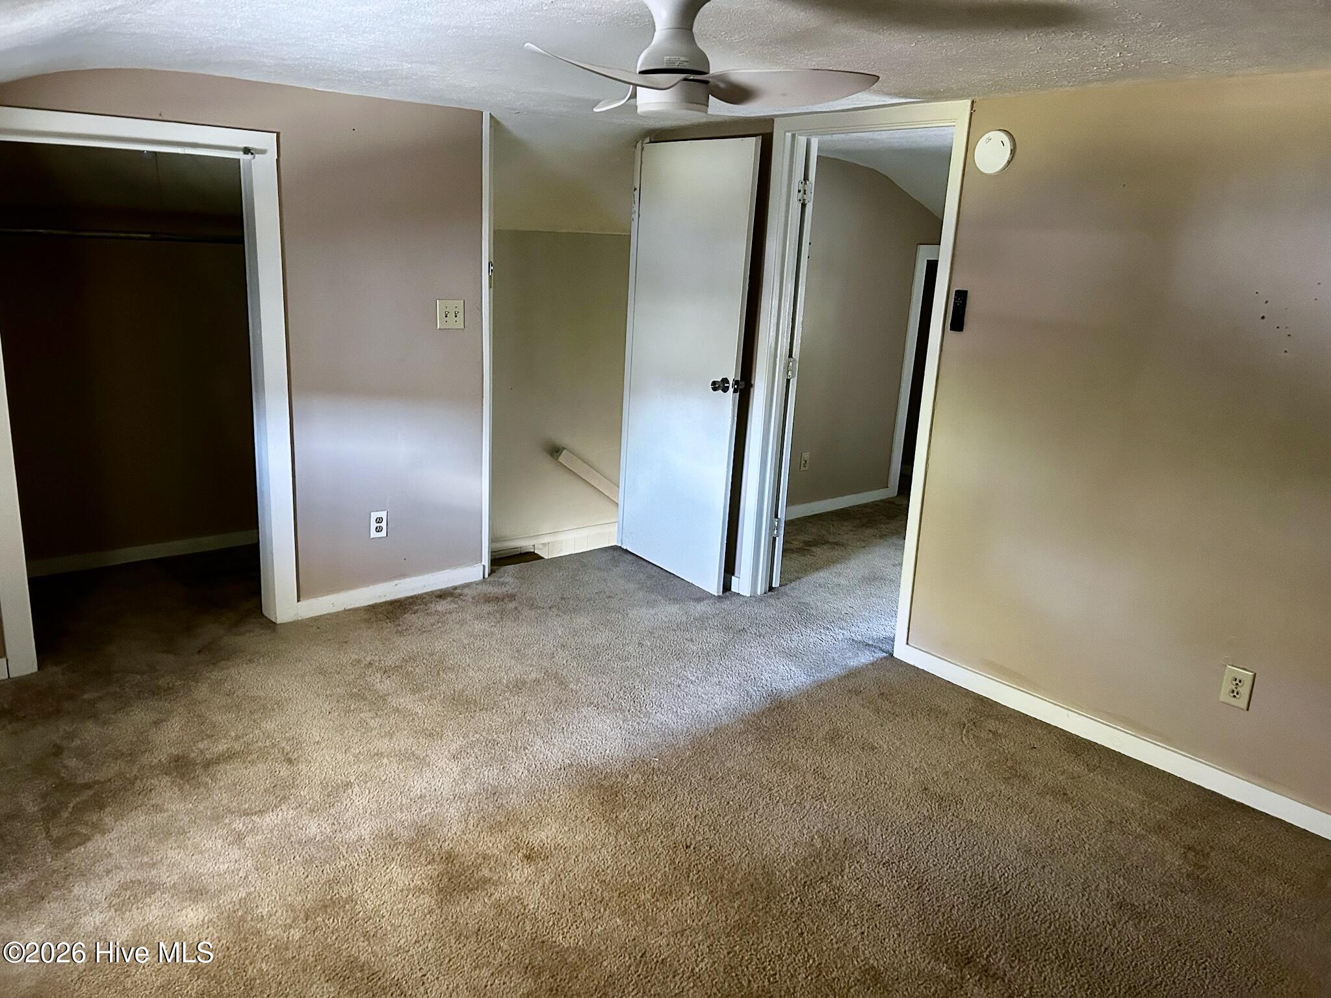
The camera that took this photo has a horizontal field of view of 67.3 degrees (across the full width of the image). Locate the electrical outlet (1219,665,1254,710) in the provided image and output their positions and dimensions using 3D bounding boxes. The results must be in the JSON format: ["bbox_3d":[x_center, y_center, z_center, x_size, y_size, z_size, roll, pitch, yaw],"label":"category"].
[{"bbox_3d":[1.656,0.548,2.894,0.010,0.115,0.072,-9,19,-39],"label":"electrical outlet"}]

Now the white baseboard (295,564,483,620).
[{"bbox_3d":[-1.125,0.379,4.163,0.835,0.084,0.016,-9,19,-39],"label":"white baseboard"}]

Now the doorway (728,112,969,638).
[{"bbox_3d":[0.715,-0.458,3.937,0.140,2.006,0.920,-9,19,-39],"label":"doorway"}]

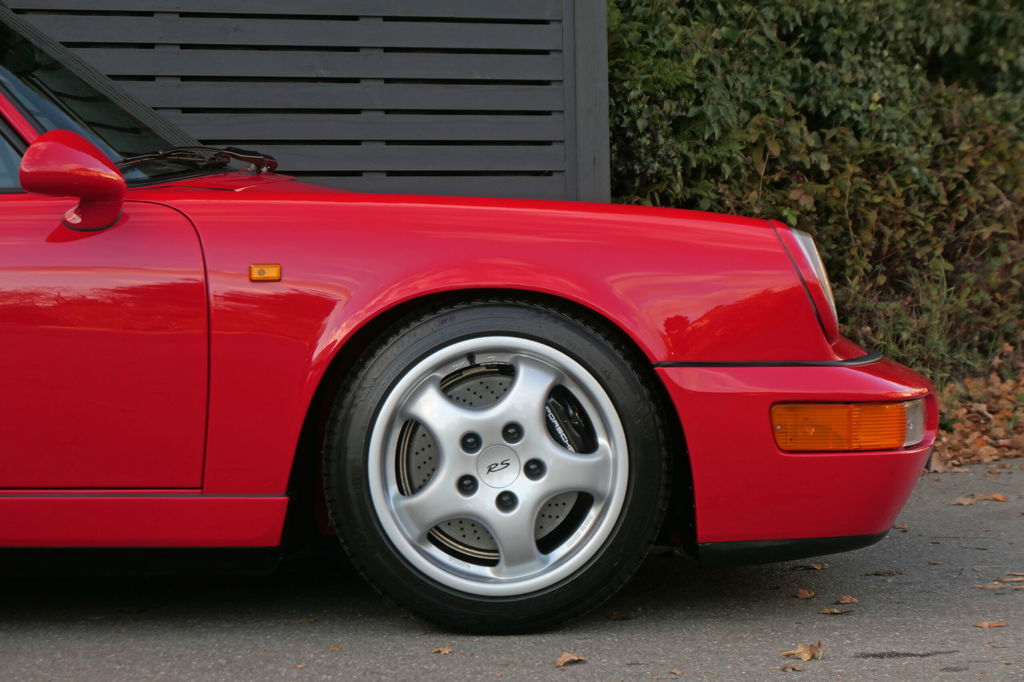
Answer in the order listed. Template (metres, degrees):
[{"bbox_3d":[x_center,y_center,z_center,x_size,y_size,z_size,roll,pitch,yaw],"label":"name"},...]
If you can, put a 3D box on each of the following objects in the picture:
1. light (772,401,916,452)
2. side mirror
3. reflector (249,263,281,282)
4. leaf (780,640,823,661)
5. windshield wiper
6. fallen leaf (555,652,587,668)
[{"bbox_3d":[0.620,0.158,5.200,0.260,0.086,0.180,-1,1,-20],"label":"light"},{"bbox_3d":[-0.795,-0.292,5.090,0.180,0.178,0.205,-1,1,0],"label":"side mirror"},{"bbox_3d":[-0.448,-0.123,5.110,0.058,0.031,0.020,-1,-6,0],"label":"reflector"},{"bbox_3d":[0.488,0.522,4.750,0.070,0.029,0.050,-1,1,0],"label":"leaf"},{"bbox_3d":[-0.614,-0.358,5.550,0.080,0.060,0.580,0,1,24],"label":"windshield wiper"},{"bbox_3d":[0.098,0.531,4.680,0.054,0.020,0.042,-1,1,0],"label":"fallen leaf"}]

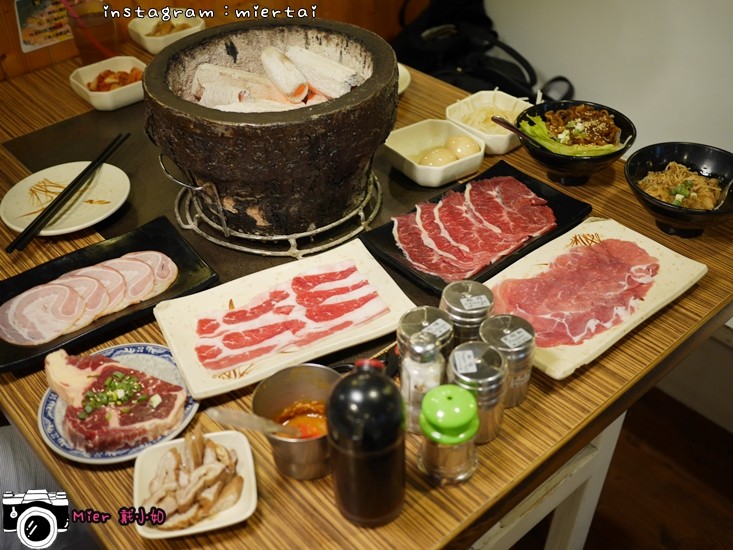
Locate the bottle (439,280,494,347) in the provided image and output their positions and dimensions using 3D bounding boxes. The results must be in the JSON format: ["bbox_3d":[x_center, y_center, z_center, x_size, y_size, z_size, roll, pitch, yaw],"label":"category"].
[{"bbox_3d":[0.097,0.051,0.825,0.049,0.078,0.049,-2,38,0],"label":"bottle"}]

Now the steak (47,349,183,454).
[{"bbox_3d":[-0.238,0.119,0.784,0.151,0.025,0.092,7,40,10],"label":"steak"}]

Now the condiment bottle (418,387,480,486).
[{"bbox_3d":[0.070,0.134,0.723,0.052,0.081,0.052,-2,39,0],"label":"condiment bottle"}]

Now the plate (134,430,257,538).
[{"bbox_3d":[-0.143,0.181,0.715,0.097,0.026,0.092,-9,40,-9],"label":"plate"}]

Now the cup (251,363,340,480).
[{"bbox_3d":[-0.052,0.134,0.733,0.086,0.070,0.086,-2,38,0],"label":"cup"}]

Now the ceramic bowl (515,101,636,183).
[{"bbox_3d":[0.266,-0.160,1.095,0.147,0.068,0.147,-1,38,1],"label":"ceramic bowl"}]

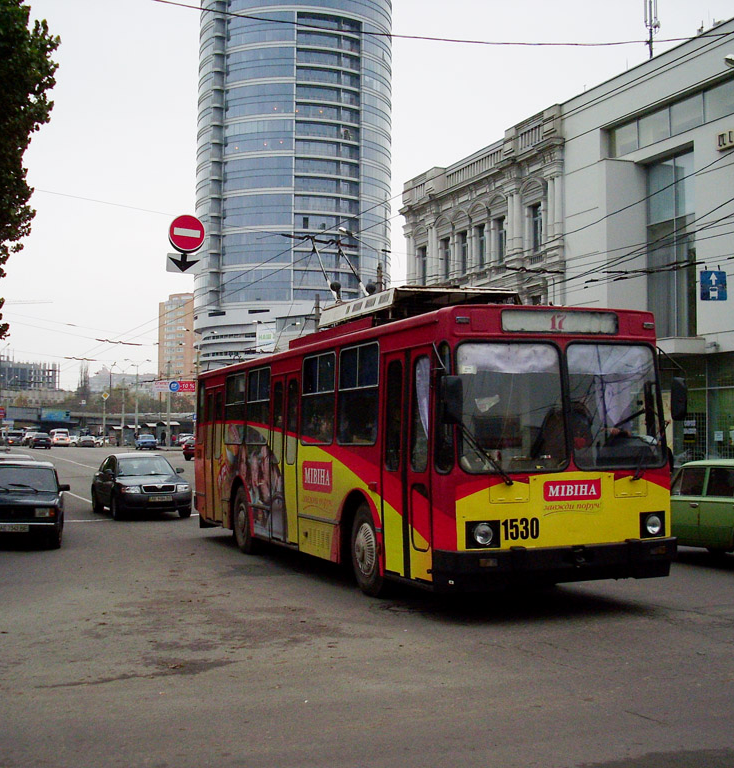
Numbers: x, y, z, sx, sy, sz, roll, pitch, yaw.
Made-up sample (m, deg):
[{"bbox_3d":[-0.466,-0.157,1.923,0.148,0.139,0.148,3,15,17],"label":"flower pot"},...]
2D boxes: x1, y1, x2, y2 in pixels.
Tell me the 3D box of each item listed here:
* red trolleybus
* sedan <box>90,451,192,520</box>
[{"bbox_3d":[-0.036,0.812,16.069,2.540,3.460,11.301,1,-3,-21],"label":"red trolleybus"},{"bbox_3d":[-5.478,2.371,26.900,1.770,1.460,4.680,1,-3,-20],"label":"sedan"}]

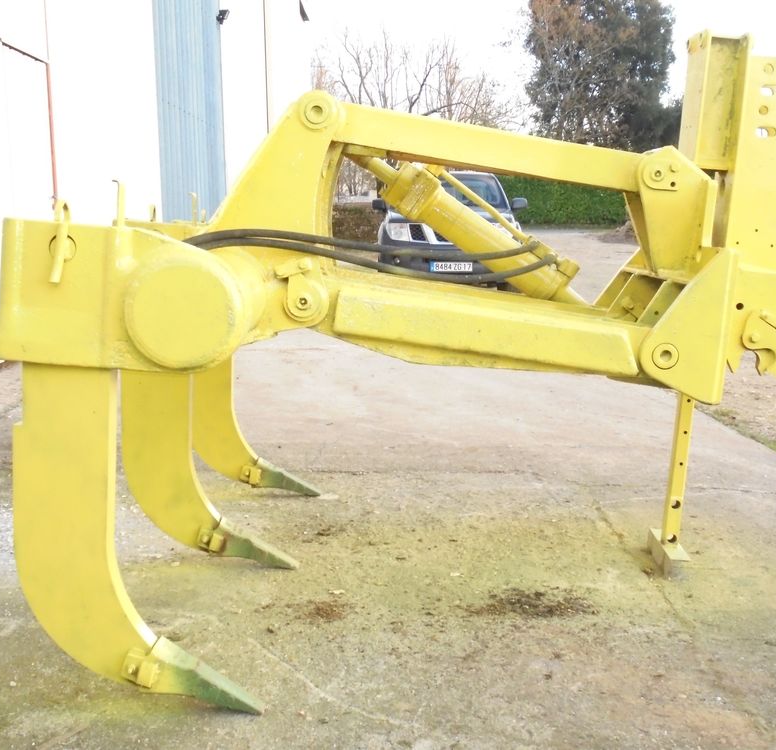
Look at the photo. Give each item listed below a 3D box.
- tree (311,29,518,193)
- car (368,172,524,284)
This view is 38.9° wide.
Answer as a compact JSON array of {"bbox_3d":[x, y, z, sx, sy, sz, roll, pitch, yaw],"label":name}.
[{"bbox_3d":[0.983,-8.486,39.186,7.500,7.840,7.000,-1,8,2],"label":"tree"},{"bbox_3d":[0.882,-2.031,15.858,1.920,1.770,5.050,-1,8,3],"label":"car"}]

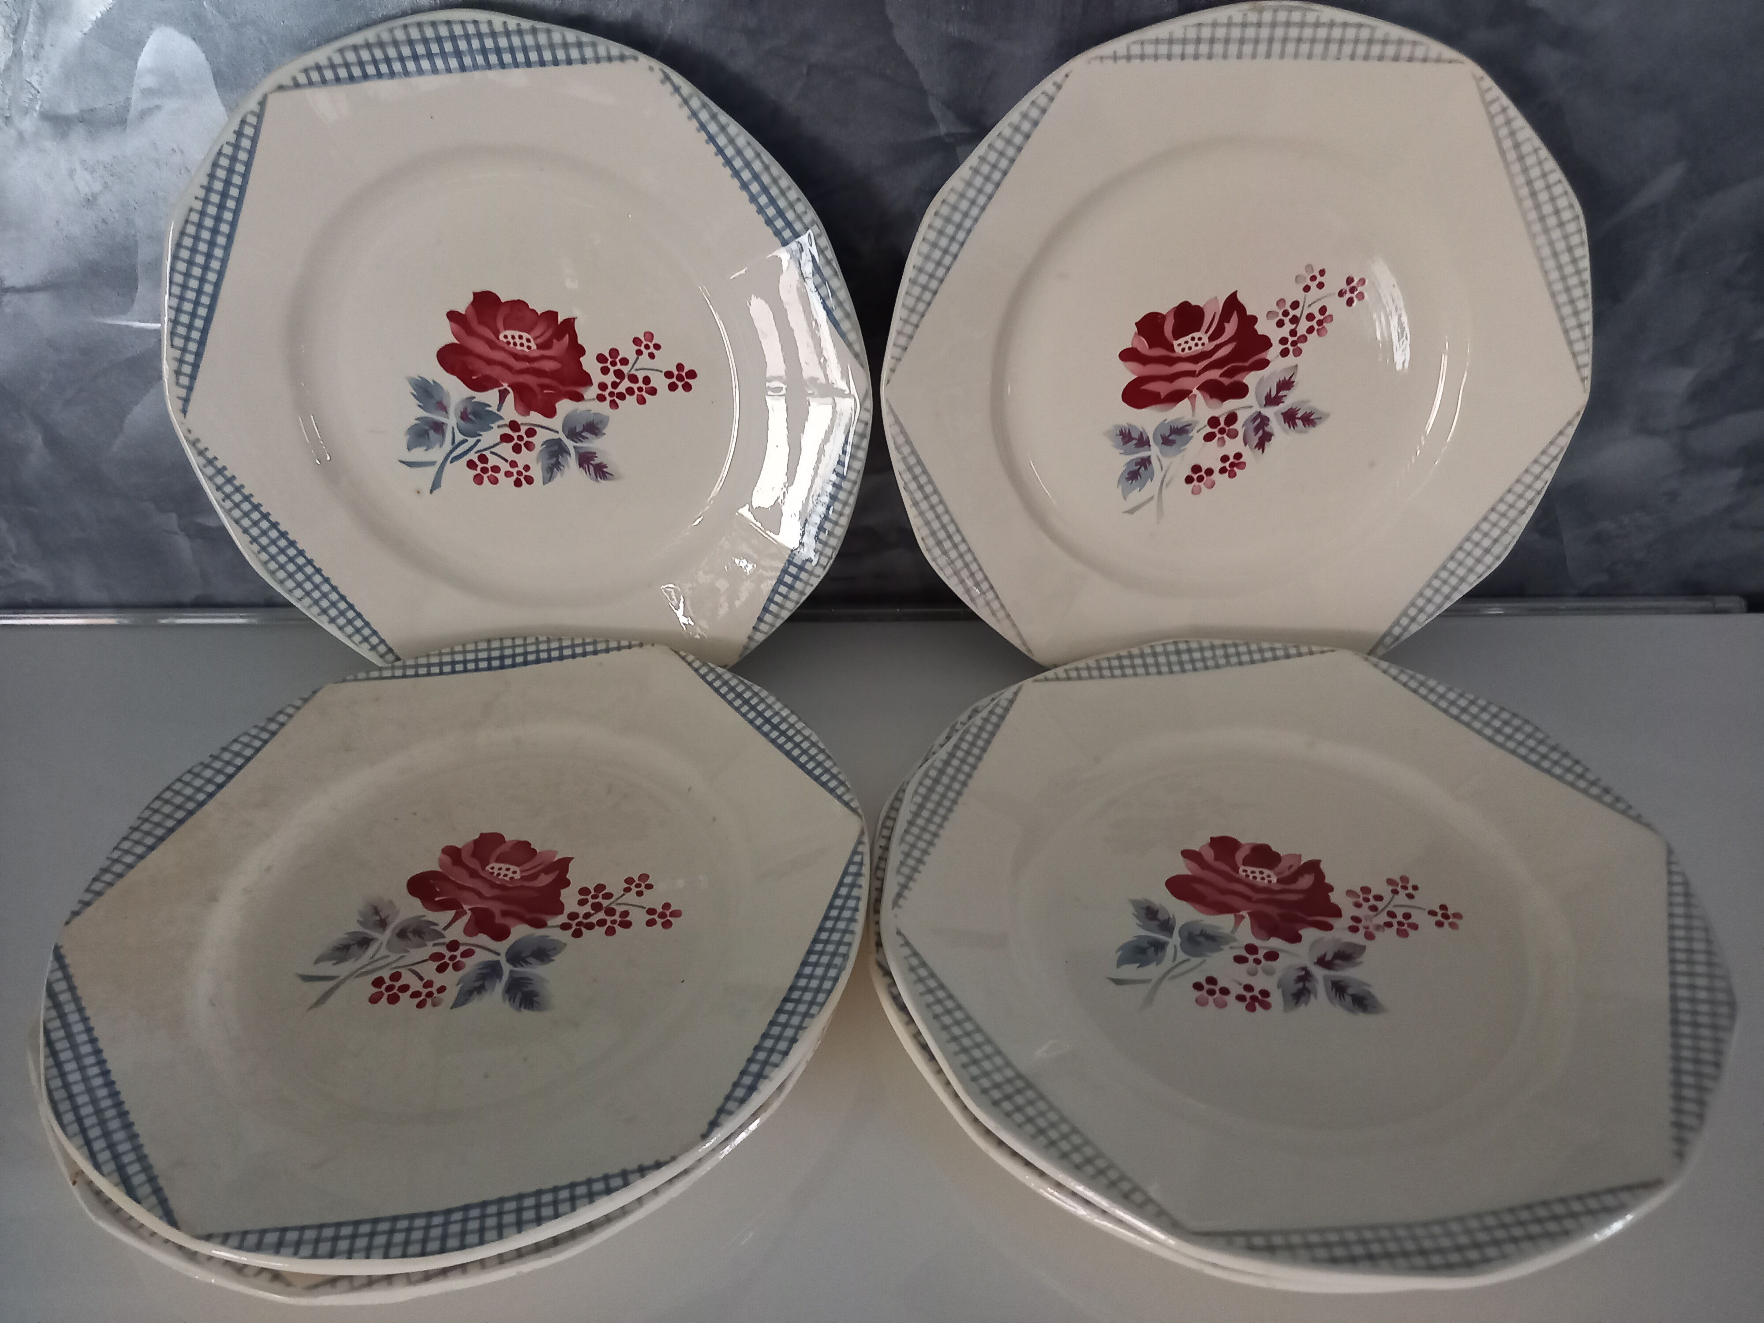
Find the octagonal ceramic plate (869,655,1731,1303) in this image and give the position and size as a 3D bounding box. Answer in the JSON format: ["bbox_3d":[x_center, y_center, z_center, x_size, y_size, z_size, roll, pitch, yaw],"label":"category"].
[{"bbox_3d":[0.120,0.074,0.385,0.237,0.025,0.237,-2,39,0],"label":"octagonal ceramic plate"}]

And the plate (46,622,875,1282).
[{"bbox_3d":[-0.120,0.073,0.388,0.237,0.025,0.237,-2,39,0],"label":"plate"}]

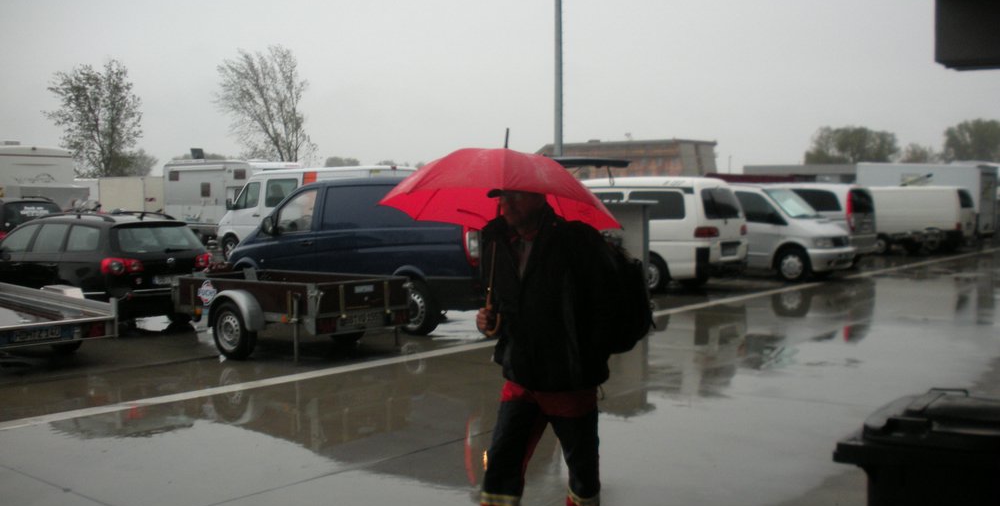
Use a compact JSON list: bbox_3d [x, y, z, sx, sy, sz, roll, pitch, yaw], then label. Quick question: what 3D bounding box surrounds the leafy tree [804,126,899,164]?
[{"bbox_3d":[41.717,-9.924,119.633,11.000,9.800,10.000,0,3,0],"label":"leafy tree"}]

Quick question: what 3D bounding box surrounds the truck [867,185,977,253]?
[{"bbox_3d":[12.039,-1.138,31.504,4.800,1.900,1.840,3,4,40],"label":"truck"}]

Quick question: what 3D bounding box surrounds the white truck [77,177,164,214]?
[{"bbox_3d":[-17.351,-2.366,47.565,5.800,2.550,2.200,3,4,40],"label":"white truck"}]

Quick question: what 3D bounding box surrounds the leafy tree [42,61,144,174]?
[{"bbox_3d":[-24.136,-6.663,59.601,5.800,9.720,5.800,0,3,0],"label":"leafy tree"}]

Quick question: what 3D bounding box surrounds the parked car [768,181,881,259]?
[{"bbox_3d":[6.709,-0.762,25.406,4.900,1.900,1.900,3,4,40],"label":"parked car"}]

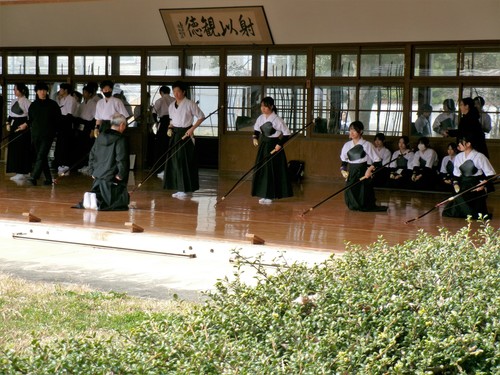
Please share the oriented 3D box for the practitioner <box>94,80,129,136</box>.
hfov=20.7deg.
[{"bbox_3d":[-2.245,-0.868,22.229,0.550,1.726,0.420,2,5,25],"label":"practitioner"}]

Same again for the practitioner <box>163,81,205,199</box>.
[{"bbox_3d":[-0.991,-0.732,20.635,0.580,1.720,0.440,3,5,30],"label":"practitioner"}]

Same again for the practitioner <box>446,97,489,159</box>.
[{"bbox_3d":[3.231,-0.552,20.200,0.600,1.530,0.480,0,4,-5],"label":"practitioner"}]

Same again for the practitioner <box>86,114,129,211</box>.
[{"bbox_3d":[-1.858,-0.342,18.223,0.550,1.250,0.670,4,5,40],"label":"practitioner"}]

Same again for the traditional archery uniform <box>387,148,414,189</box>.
[{"bbox_3d":[2.541,-0.343,23.052,0.480,0.608,0.640,4,6,37],"label":"traditional archery uniform"}]

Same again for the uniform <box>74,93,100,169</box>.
[{"bbox_3d":[-3.021,-1.087,25.646,0.400,1.617,0.480,-4,6,-41],"label":"uniform"}]

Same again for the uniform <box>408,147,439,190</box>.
[{"bbox_3d":[2.858,-0.313,22.600,0.520,0.720,0.600,4,5,35],"label":"uniform"}]

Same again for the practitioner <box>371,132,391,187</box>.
[{"bbox_3d":[2.160,-0.488,23.277,0.480,0.856,0.640,4,6,37],"label":"practitioner"}]

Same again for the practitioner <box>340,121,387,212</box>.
[{"bbox_3d":[1.552,-0.297,18.843,0.530,1.210,0.640,4,5,42],"label":"practitioner"}]

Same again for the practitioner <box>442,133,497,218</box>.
[{"bbox_3d":[2.907,-0.152,18.120,0.560,1.060,0.700,4,5,41],"label":"practitioner"}]

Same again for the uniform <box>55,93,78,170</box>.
[{"bbox_3d":[-3.290,-1.004,24.600,0.380,1.398,0.480,0,4,-15],"label":"uniform"}]

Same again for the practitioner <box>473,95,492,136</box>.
[{"bbox_3d":[4.140,-0.849,24.353,0.380,1.530,0.460,-3,6,-37],"label":"practitioner"}]

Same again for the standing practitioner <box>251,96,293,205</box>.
[{"bbox_3d":[0.296,-0.539,19.793,0.570,1.530,0.470,4,4,38],"label":"standing practitioner"}]

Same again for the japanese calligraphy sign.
[{"bbox_3d":[-0.653,-3.146,26.807,2.581,0.805,0.060,4,35,37],"label":"japanese calligraphy sign"}]

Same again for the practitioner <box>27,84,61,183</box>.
[{"bbox_3d":[-3.440,-0.895,22.966,0.560,1.710,0.420,2,4,10],"label":"practitioner"}]

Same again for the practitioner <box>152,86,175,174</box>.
[{"bbox_3d":[-1.612,-1.068,26.380,0.490,1.700,0.400,0,4,-18],"label":"practitioner"}]

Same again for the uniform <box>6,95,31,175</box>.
[{"bbox_3d":[-3.906,-0.896,23.200,0.400,1.353,0.480,-2,5,-35],"label":"uniform"}]

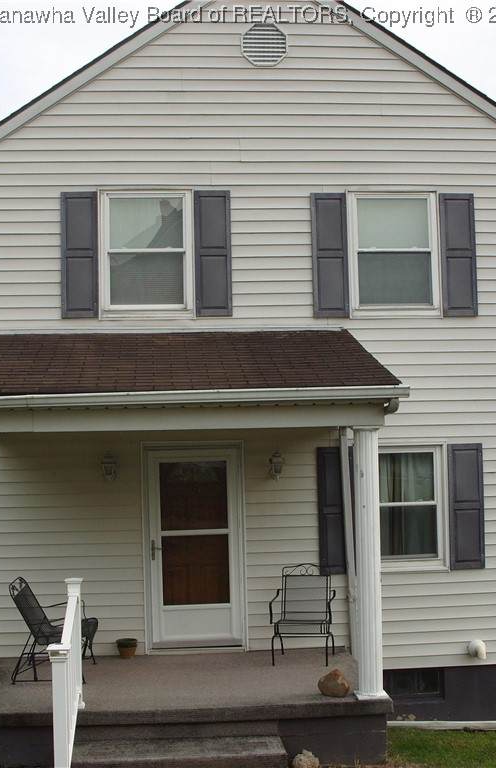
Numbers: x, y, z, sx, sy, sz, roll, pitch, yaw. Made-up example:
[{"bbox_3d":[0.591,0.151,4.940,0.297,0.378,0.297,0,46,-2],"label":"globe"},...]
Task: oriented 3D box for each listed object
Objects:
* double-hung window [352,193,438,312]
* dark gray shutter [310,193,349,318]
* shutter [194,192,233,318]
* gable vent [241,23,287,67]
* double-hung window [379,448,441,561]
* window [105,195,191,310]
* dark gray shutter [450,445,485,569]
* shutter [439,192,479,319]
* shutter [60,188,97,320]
[{"bbox_3d":[1.529,-1.369,10.823,0.950,1.300,0.100,-1,-3,-4],"label":"double-hung window"},{"bbox_3d":[0.860,-1.333,10.745,0.380,1.315,0.045,-1,-3,-4],"label":"dark gray shutter"},{"bbox_3d":[-0.362,-1.344,10.651,0.380,1.315,0.045,-1,-3,-4],"label":"shutter"},{"bbox_3d":[0.172,-3.548,10.814,0.490,0.500,0.050,-1,-3,-4],"label":"gable vent"},{"bbox_3d":[1.580,1.260,10.690,0.950,1.270,0.100,-1,-3,-4],"label":"double-hung window"},{"bbox_3d":[-1.034,-1.349,10.625,0.950,1.300,0.100,-1,-3,-4],"label":"window"},{"bbox_3d":[2.269,1.275,10.718,0.380,1.310,0.045,-1,-3,-4],"label":"dark gray shutter"},{"bbox_3d":[2.213,-1.355,10.851,0.380,1.315,0.045,-1,-3,-4],"label":"shutter"},{"bbox_3d":[-1.714,-1.315,10.546,0.380,1.315,0.045,-1,-3,-4],"label":"shutter"}]

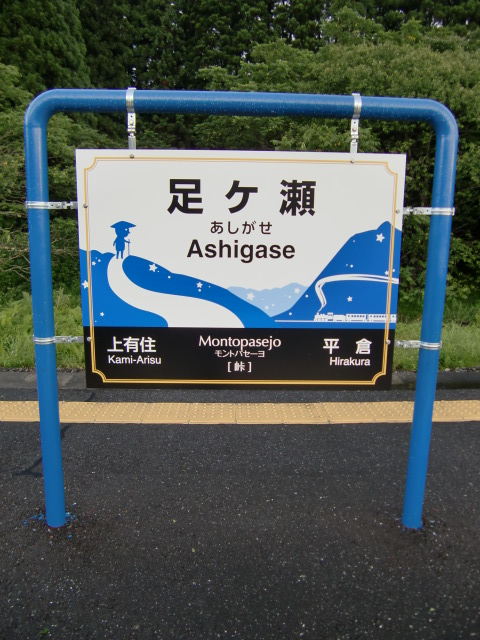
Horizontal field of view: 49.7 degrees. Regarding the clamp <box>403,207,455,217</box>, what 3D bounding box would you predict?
[{"bbox_3d":[0.706,-0.409,1.950,0.203,0.034,0.085,1,10,-1],"label":"clamp"}]

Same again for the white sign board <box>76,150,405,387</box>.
[{"bbox_3d":[0.002,-0.168,1.972,1.200,0.900,0.025,1,10,-1],"label":"white sign board"}]

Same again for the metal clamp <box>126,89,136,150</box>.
[{"bbox_3d":[-0.391,-0.725,1.872,0.036,0.213,0.085,1,10,-1],"label":"metal clamp"}]

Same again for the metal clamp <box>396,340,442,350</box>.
[{"bbox_3d":[0.700,0.101,2.044,0.189,0.034,0.085,1,10,-1],"label":"metal clamp"}]

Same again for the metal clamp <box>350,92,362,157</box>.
[{"bbox_3d":[0.421,-0.709,1.886,0.036,0.216,0.085,1,10,-1],"label":"metal clamp"}]

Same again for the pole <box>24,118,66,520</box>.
[{"bbox_3d":[-0.750,0.046,2.014,0.076,1.644,0.076,1,10,-1],"label":"pole"}]

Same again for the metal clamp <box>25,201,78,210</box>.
[{"bbox_3d":[-0.694,-0.426,1.928,0.206,0.034,0.085,1,10,-1],"label":"metal clamp"}]

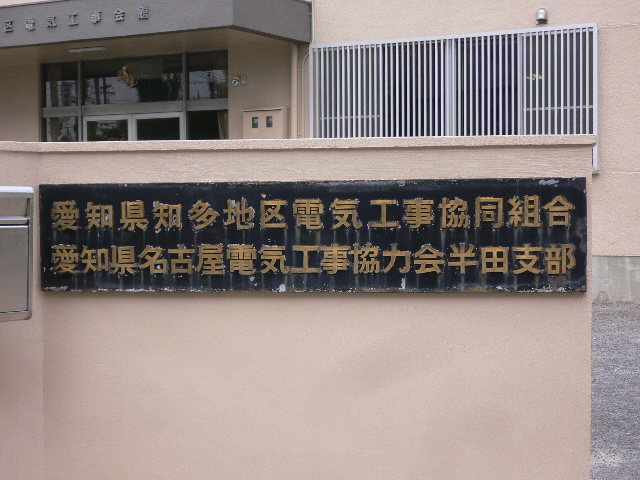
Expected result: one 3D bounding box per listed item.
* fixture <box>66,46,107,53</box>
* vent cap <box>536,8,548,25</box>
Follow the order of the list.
[{"bbox_3d":[-2.959,-2.417,15.503,0.600,0.045,0.110,1,2,29],"label":"fixture"},{"bbox_3d":[2.484,-2.497,13.637,0.138,0.180,0.100,1,2,29],"label":"vent cap"}]

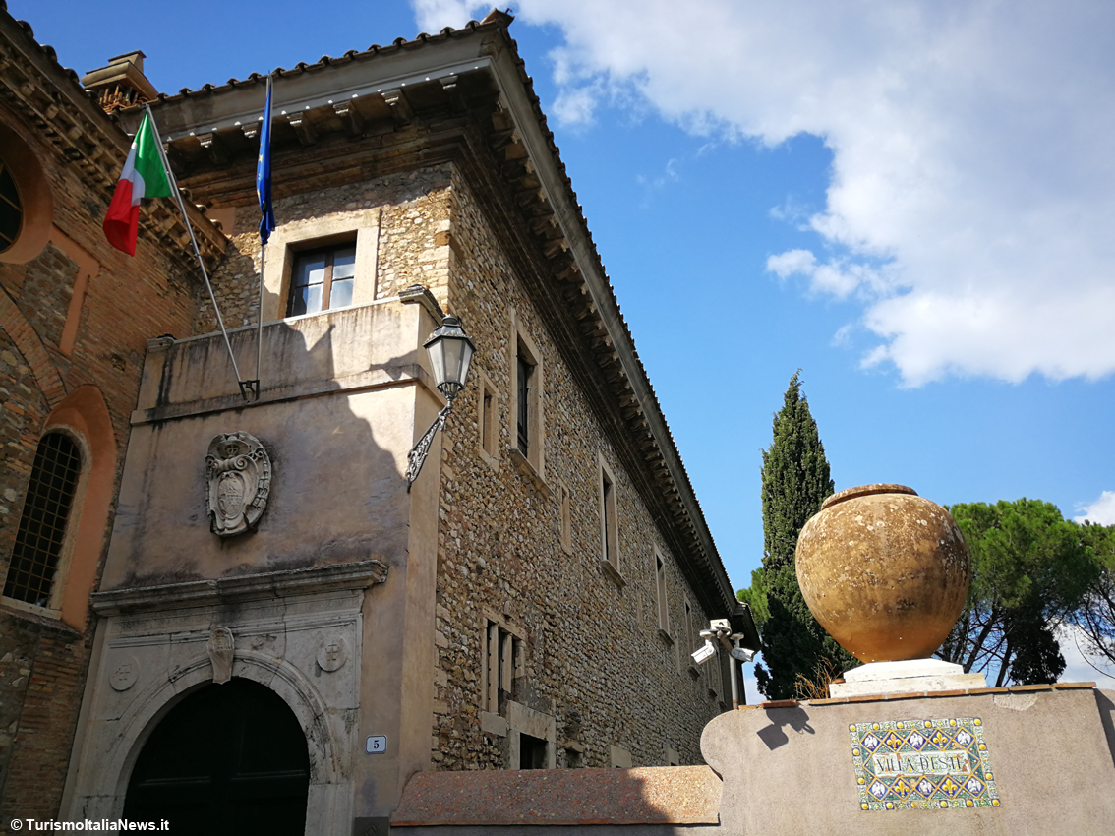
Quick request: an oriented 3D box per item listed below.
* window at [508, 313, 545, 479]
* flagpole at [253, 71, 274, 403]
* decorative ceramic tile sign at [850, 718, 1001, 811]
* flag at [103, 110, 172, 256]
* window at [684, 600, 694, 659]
[{"bbox_3d":[-0.434,-0.236,12.576,0.180,2.200,1.500,-9,-27,14],"label":"window"},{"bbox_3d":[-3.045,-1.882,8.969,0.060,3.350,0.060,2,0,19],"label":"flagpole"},{"bbox_3d":[2.524,2.399,6.023,0.880,0.565,0.030,-9,-27,14],"label":"decorative ceramic tile sign"},{"bbox_3d":[-4.418,-2.444,9.140,0.550,1.650,0.280,-9,-27,14],"label":"flag"},{"bbox_3d":[3.997,6.465,26.275,0.180,2.000,1.400,-9,-27,14],"label":"window"}]

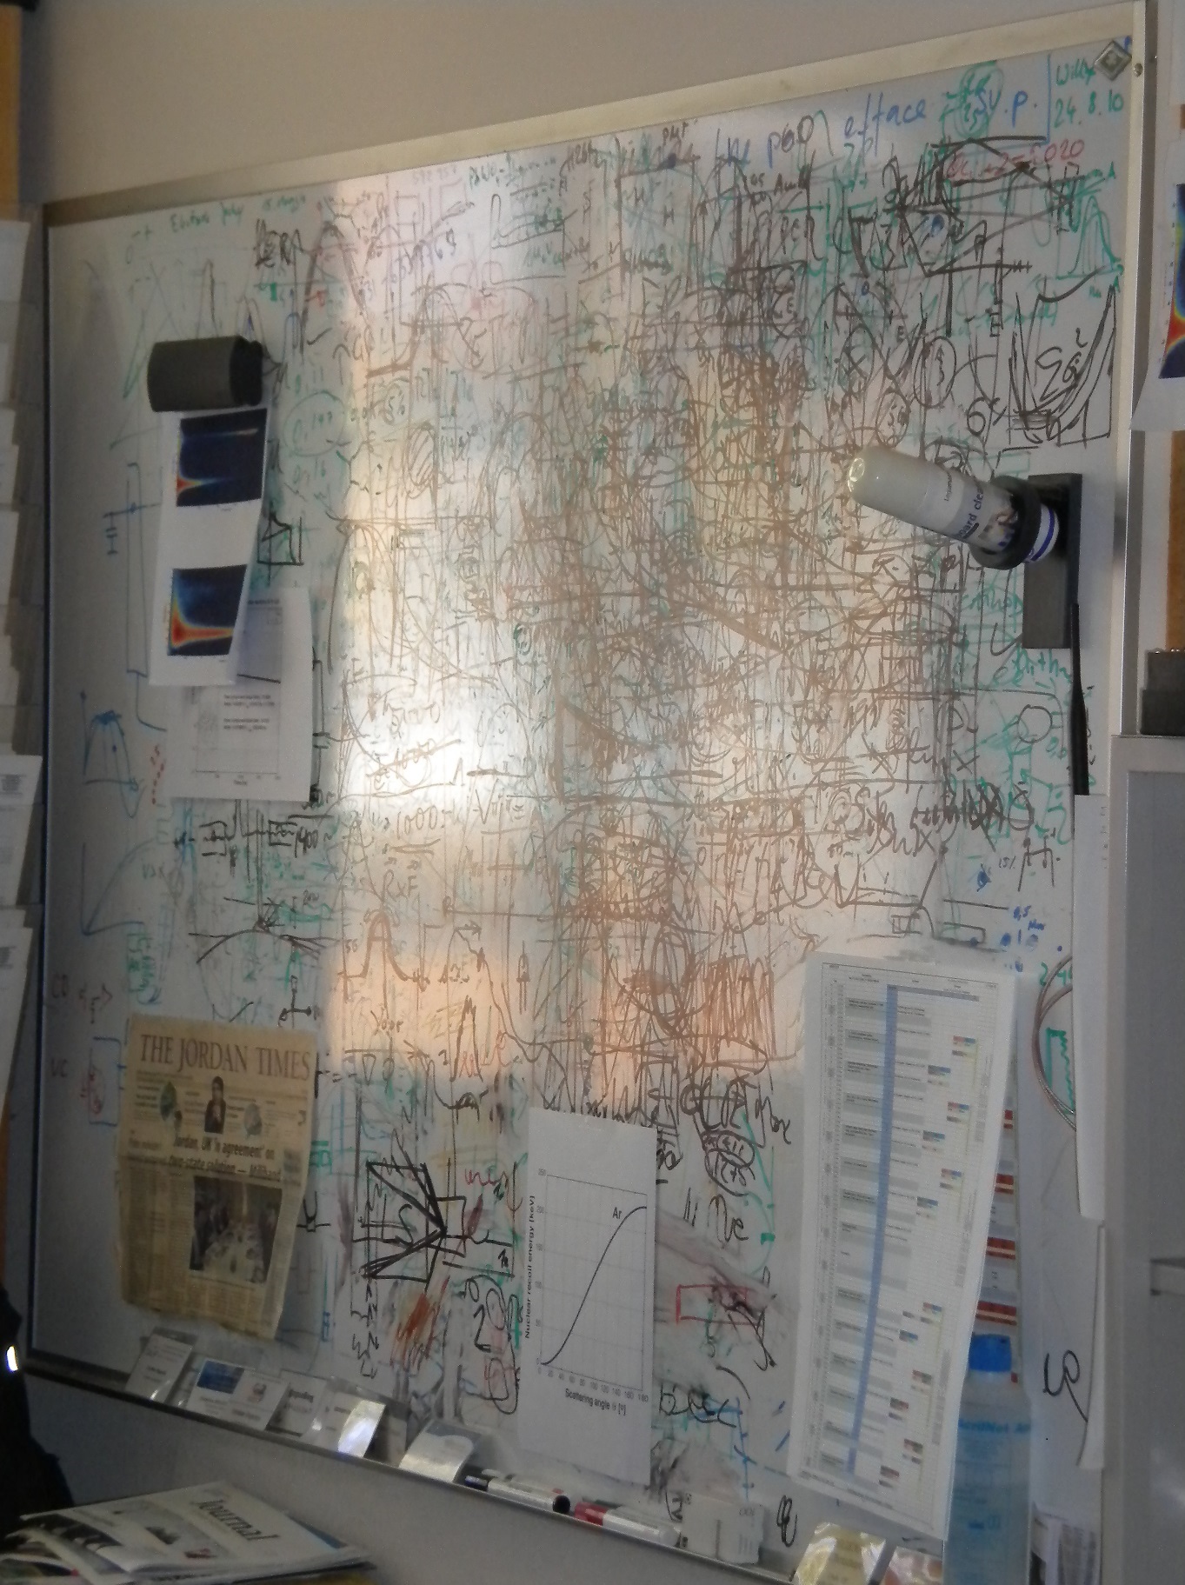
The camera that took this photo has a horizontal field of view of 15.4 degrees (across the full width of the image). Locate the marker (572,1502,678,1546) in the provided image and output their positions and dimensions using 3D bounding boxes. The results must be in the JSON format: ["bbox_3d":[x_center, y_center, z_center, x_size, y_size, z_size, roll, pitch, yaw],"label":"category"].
[{"bbox_3d":[0.029,0.622,3.730,0.018,0.018,0.132,0,1,-34],"label":"marker"}]

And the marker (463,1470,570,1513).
[{"bbox_3d":[-0.066,0.617,3.868,0.018,0.018,0.132,0,1,-34],"label":"marker"}]

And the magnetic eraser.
[{"bbox_3d":[-0.384,-0.416,4.361,0.036,0.067,0.165,0,1,-34],"label":"magnetic eraser"}]

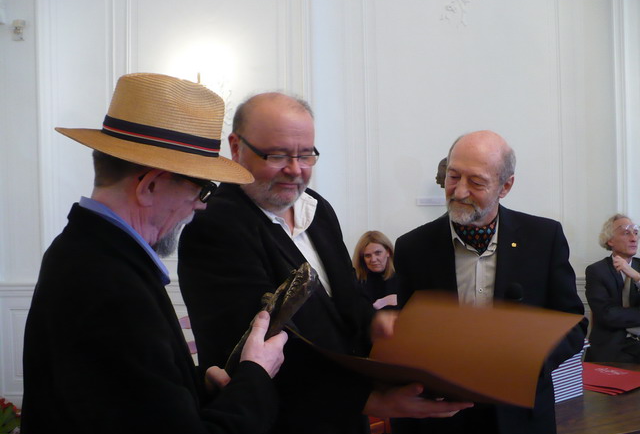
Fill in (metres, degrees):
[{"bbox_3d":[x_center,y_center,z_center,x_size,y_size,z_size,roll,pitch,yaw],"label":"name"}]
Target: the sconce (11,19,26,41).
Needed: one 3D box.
[{"bbox_3d":[-2.049,-1.268,4.650,0.105,0.145,0.100,-1,2,3],"label":"sconce"}]

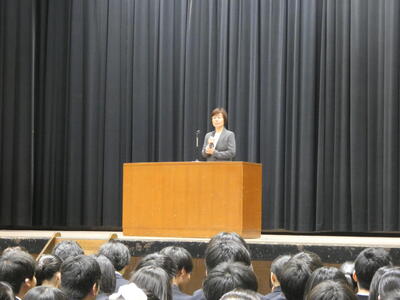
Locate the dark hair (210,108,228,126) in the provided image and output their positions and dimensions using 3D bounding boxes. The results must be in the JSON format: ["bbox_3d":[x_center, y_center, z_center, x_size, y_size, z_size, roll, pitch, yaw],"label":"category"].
[{"bbox_3d":[0.261,-0.439,18.715,0.210,0.240,0.230,0,-3,20],"label":"dark hair"}]

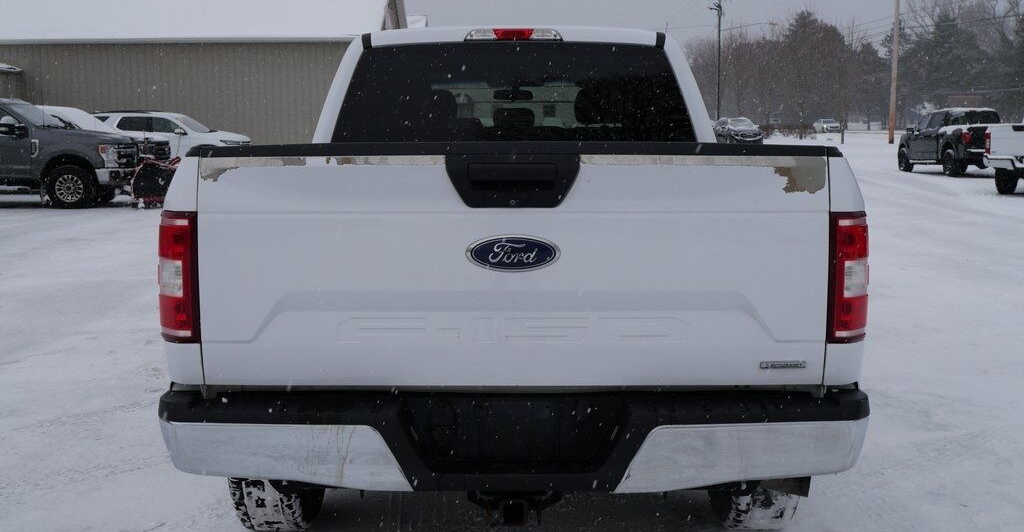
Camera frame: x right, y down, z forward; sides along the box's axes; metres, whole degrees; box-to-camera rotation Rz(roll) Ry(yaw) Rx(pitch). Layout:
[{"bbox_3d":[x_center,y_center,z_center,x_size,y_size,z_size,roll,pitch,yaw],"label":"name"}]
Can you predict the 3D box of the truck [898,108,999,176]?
[{"bbox_3d":[13.764,-3.823,32.548,2.100,1.960,5.850,0,8,1],"label":"truck"}]

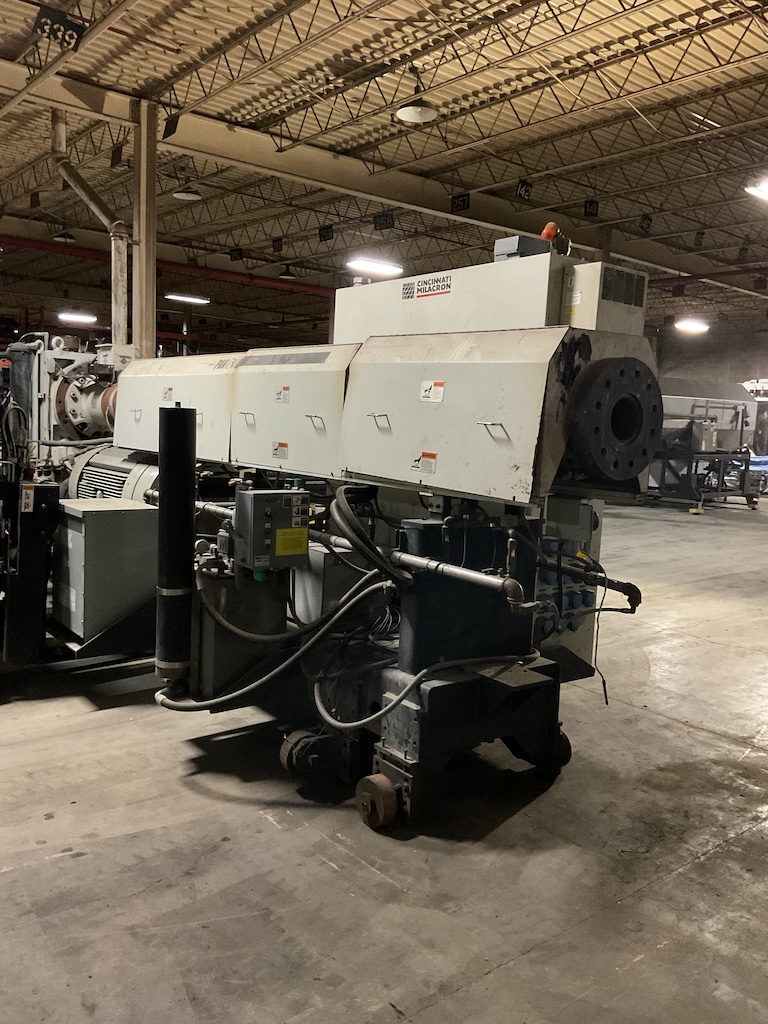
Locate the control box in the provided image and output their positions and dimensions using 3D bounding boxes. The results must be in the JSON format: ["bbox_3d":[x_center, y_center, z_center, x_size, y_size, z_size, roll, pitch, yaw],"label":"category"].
[{"bbox_3d":[-0.571,0.081,4.379,0.315,0.378,0.170,-2,8,-36],"label":"control box"}]

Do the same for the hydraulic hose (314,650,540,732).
[{"bbox_3d":[0.227,0.731,3.715,1.000,0.230,0.380,-2,8,-36],"label":"hydraulic hose"}]

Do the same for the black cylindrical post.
[{"bbox_3d":[-1.014,0.159,4.178,0.175,1.355,0.175,3,7,0],"label":"black cylindrical post"}]

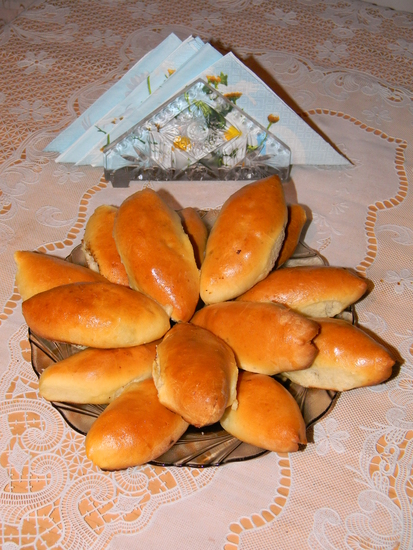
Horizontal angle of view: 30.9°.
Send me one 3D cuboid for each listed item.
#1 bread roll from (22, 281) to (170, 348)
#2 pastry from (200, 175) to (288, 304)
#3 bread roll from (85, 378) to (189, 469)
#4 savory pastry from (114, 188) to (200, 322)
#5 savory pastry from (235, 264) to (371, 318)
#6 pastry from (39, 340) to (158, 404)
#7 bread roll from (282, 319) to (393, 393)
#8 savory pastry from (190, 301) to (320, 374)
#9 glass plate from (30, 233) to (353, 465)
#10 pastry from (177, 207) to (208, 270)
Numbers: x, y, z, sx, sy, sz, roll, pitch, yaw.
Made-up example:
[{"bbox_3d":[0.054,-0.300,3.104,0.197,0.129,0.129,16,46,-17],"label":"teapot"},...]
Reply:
[{"bbox_3d":[-0.076,0.029,0.511,0.103,0.042,0.049,4,46,-16],"label":"bread roll"},{"bbox_3d":[0.029,-0.026,0.557,0.052,0.046,0.115,21,67,18],"label":"pastry"},{"bbox_3d":[-0.040,0.095,0.492,0.049,0.043,0.099,30,40,25],"label":"bread roll"},{"bbox_3d":[-0.035,-0.016,0.547,0.055,0.046,0.113,-15,65,-14],"label":"savory pastry"},{"bbox_3d":[0.070,0.017,0.564,0.102,0.042,0.048,-14,48,0],"label":"savory pastry"},{"bbox_3d":[-0.065,0.069,0.519,0.105,0.039,0.043,-9,47,-25],"label":"pastry"},{"bbox_3d":[0.082,0.054,0.527,0.102,0.044,0.053,11,47,24],"label":"bread roll"},{"bbox_3d":[0.032,0.040,0.501,0.097,0.043,0.053,9,46,30],"label":"savory pastry"},{"bbox_3d":[-0.010,0.043,0.571,0.243,0.030,0.243,0,47,0],"label":"glass plate"},{"bbox_3d":[-0.019,-0.019,0.600,0.048,0.038,0.100,1,48,3],"label":"pastry"}]

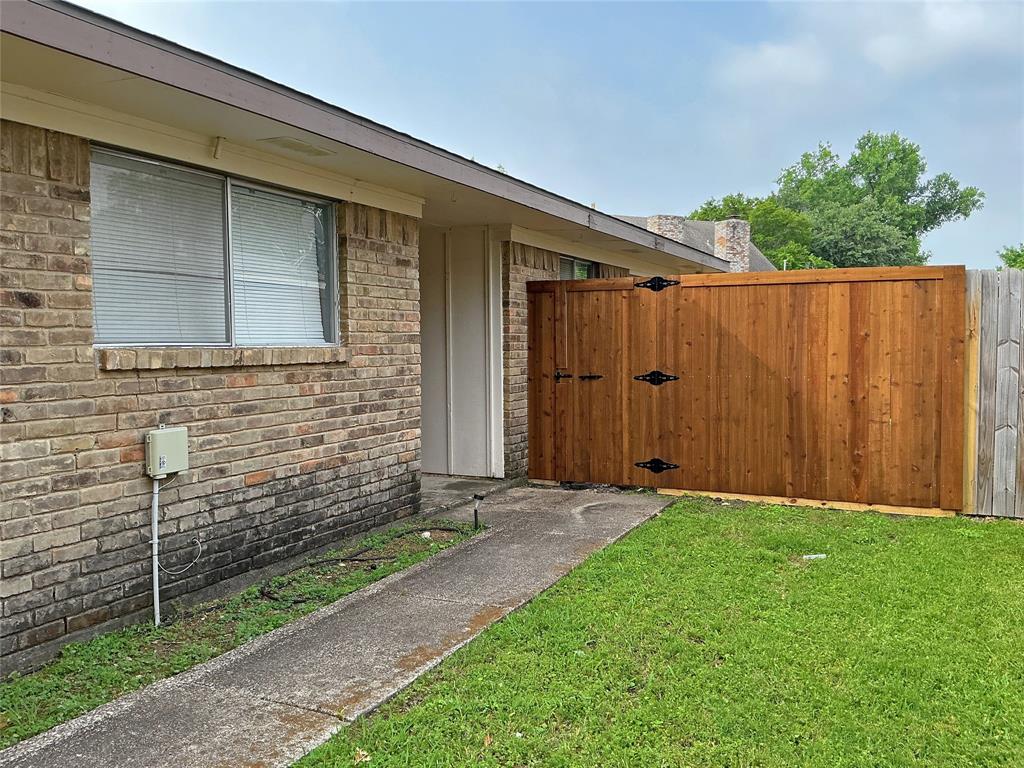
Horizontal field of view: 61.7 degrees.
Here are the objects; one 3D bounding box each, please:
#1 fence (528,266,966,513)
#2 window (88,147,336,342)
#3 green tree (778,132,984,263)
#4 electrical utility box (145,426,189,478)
[{"bbox_3d":[1.769,0.007,7.191,3.580,1.808,0.100,1,3,27],"label":"fence"},{"bbox_3d":[-1.550,-0.667,4.752,0.080,0.915,1.787,1,3,27],"label":"window"},{"bbox_3d":[12.938,-4.386,30.190,7.249,8.618,7.249,1,3,27],"label":"green tree"},{"bbox_3d":[-1.688,0.332,4.204,0.070,0.216,0.199,1,3,27],"label":"electrical utility box"}]

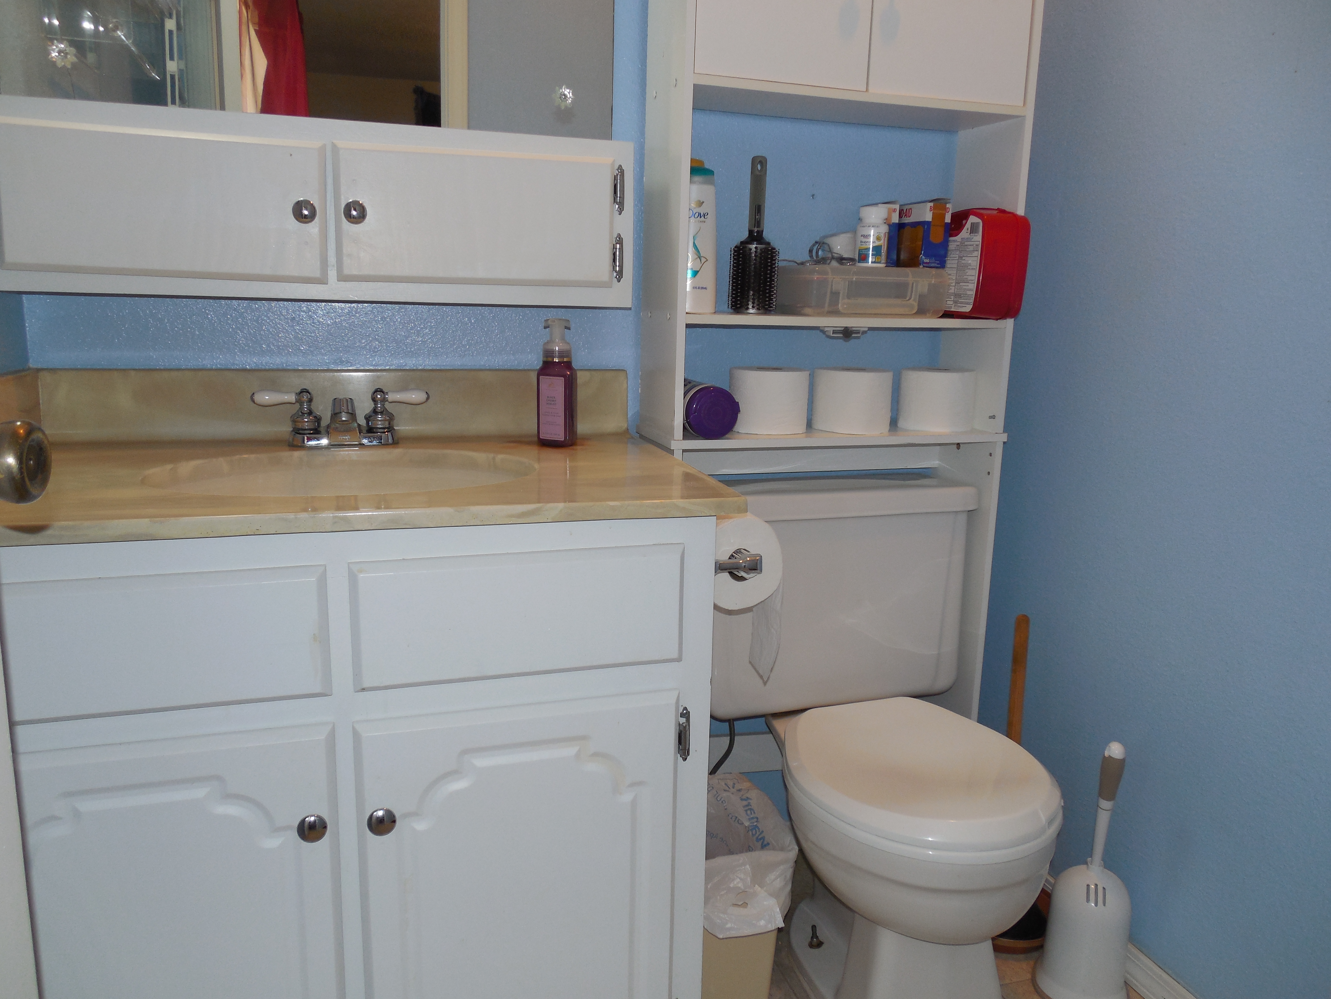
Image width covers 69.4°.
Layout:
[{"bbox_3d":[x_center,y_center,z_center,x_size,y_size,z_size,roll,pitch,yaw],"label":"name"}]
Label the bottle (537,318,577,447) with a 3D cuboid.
[{"bbox_3d":[-0.162,-0.175,1.441,0.052,0.188,0.052,4,12,13],"label":"bottle"}]

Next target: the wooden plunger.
[{"bbox_3d":[0.563,0.448,1.571,0.158,0.544,0.158,-2,12,-17],"label":"wooden plunger"}]

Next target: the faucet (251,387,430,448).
[{"bbox_3d":[-0.456,-0.112,1.359,0.245,0.084,0.130,-2,12,-17],"label":"faucet"}]

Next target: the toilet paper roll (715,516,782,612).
[{"bbox_3d":[0.081,0.072,1.272,0.116,0.116,0.100,-2,12,-17],"label":"toilet paper roll"}]

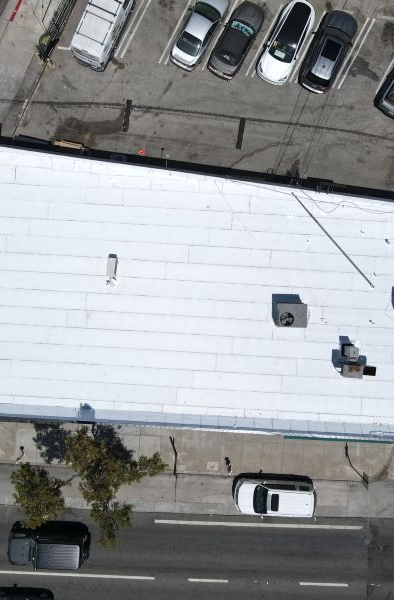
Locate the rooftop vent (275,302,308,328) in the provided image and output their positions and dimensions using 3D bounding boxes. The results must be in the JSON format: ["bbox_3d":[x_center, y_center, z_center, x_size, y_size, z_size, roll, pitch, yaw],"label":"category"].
[{"bbox_3d":[4.830,0.790,28.450,1.380,1.080,1.190,2,90,-1],"label":"rooftop vent"}]

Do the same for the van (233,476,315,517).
[{"bbox_3d":[4.530,11.330,31.750,4.640,1.660,1.870,3,90,-1],"label":"van"}]

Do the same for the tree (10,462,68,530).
[{"bbox_3d":[-7.950,9.850,29.500,2.600,5.200,2.900,0,90,-1],"label":"tree"}]

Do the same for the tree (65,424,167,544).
[{"bbox_3d":[-4.050,9.200,29.300,5.000,6.400,5.700,0,90,-1],"label":"tree"}]

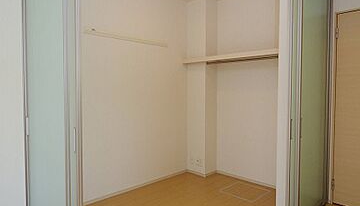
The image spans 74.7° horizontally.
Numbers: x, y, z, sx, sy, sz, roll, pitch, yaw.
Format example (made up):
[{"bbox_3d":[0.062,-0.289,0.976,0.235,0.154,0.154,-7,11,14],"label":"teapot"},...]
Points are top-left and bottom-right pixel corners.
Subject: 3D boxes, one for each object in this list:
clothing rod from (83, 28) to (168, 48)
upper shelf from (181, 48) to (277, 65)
[{"bbox_3d":[-0.564,-0.786,2.827,1.155,0.090,0.050,-2,3,-44],"label":"clothing rod"},{"bbox_3d":[0.727,-0.574,3.046,0.402,0.052,1.524,-2,3,-44],"label":"upper shelf"}]

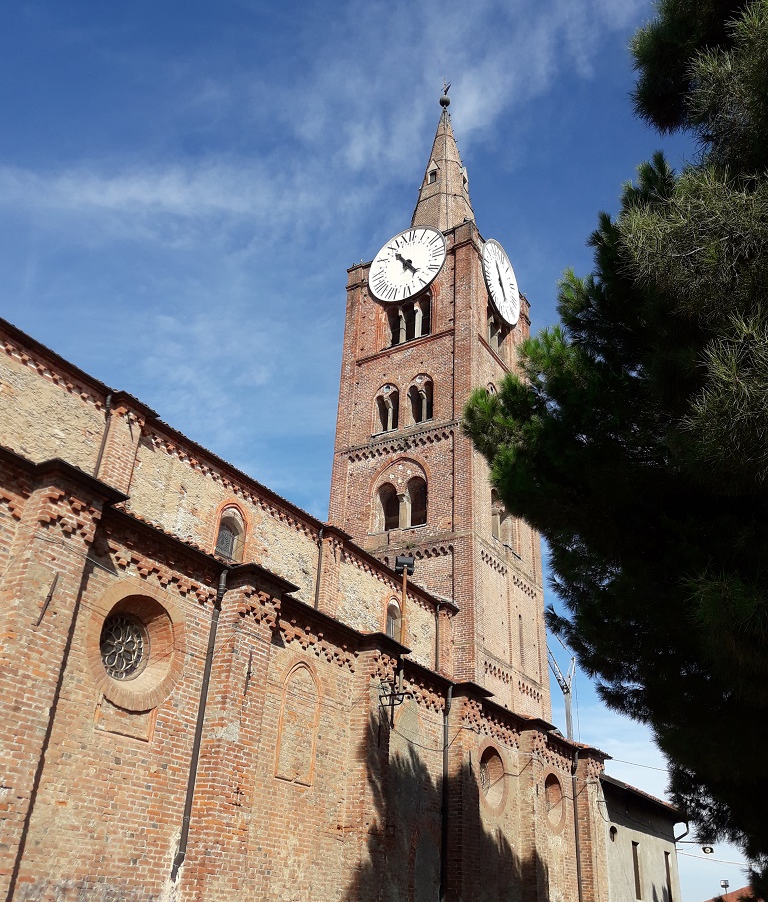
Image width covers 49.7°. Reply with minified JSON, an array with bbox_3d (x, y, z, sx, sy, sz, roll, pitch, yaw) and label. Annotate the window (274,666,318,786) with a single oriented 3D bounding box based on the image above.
[{"bbox_3d":[-1.561,5.015,15.496,0.160,2.220,1.150,-15,-34,29],"label":"window"}]

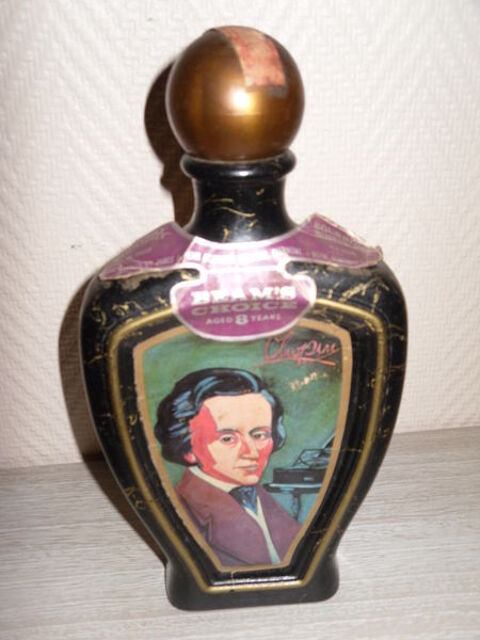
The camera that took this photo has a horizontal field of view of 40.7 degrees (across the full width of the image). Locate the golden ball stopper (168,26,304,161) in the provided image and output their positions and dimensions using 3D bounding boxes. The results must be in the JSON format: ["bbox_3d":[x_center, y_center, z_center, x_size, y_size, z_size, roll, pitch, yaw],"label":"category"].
[{"bbox_3d":[-0.002,-0.085,0.246,0.053,0.048,0.053,-3,28,-2],"label":"golden ball stopper"}]

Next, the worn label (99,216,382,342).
[{"bbox_3d":[0.002,-0.018,0.265,0.121,0.042,0.037,-3,28,-2],"label":"worn label"}]

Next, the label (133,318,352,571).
[{"bbox_3d":[0.004,0.059,0.287,0.088,0.140,0.010,-3,28,-2],"label":"label"}]

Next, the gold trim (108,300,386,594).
[{"bbox_3d":[0.005,0.062,0.290,0.112,0.161,0.015,-3,28,-2],"label":"gold trim"}]

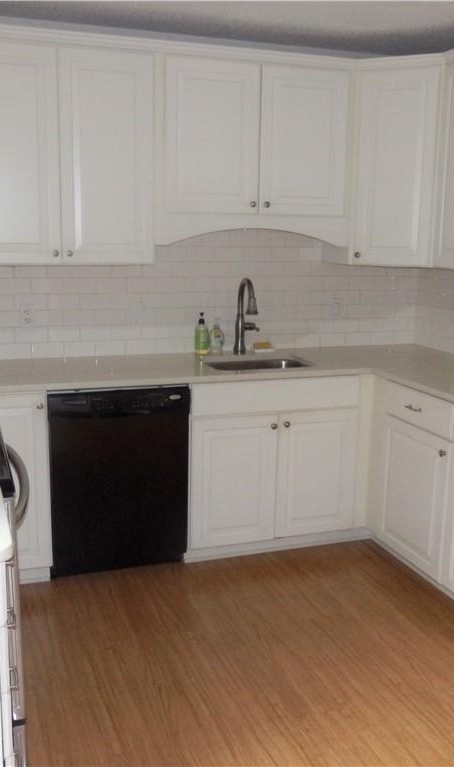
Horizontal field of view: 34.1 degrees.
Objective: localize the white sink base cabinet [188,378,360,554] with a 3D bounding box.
[{"bbox_3d":[0.132,0.324,3.730,0.838,0.820,0.635,-3,12,-19],"label":"white sink base cabinet"}]

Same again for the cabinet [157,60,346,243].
[{"bbox_3d":[0.097,-1.086,3.582,0.945,0.810,0.335,-3,12,-19],"label":"cabinet"}]

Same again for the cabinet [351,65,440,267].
[{"bbox_3d":[0.891,-1.049,3.689,0.460,0.902,0.400,6,13,25],"label":"cabinet"}]

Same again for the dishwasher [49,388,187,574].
[{"bbox_3d":[-0.545,0.391,3.480,0.610,0.873,0.625,-3,12,-19],"label":"dishwasher"}]

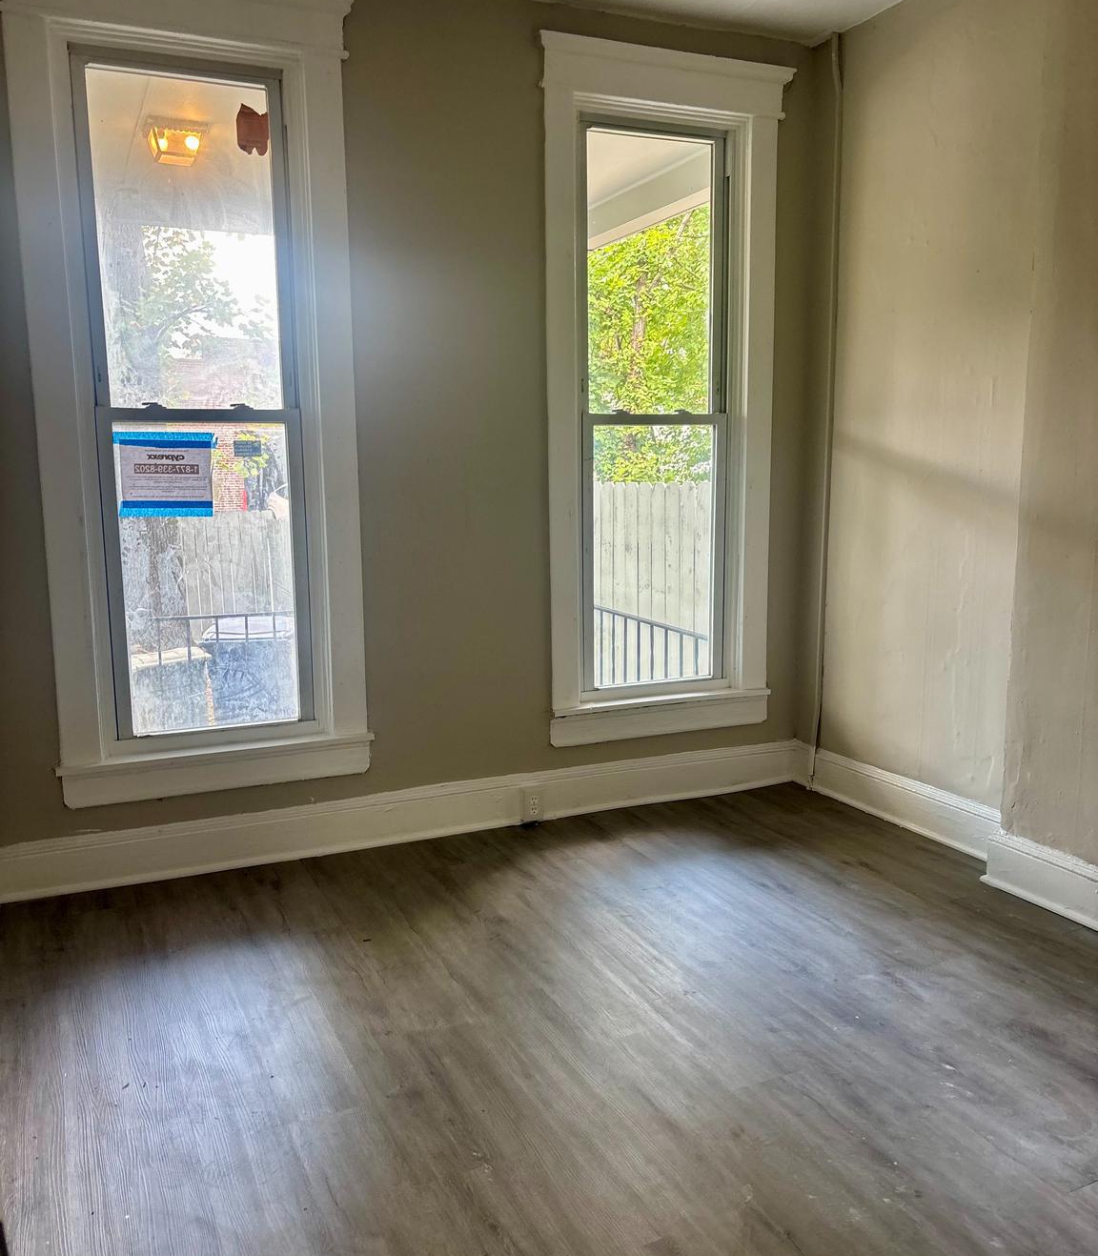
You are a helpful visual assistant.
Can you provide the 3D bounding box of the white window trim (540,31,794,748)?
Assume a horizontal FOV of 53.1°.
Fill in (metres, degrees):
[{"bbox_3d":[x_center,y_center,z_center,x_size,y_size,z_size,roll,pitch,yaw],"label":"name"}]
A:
[{"bbox_3d":[0.453,-0.837,4.186,1.050,2.520,0.130,-4,9,-24],"label":"white window trim"}]

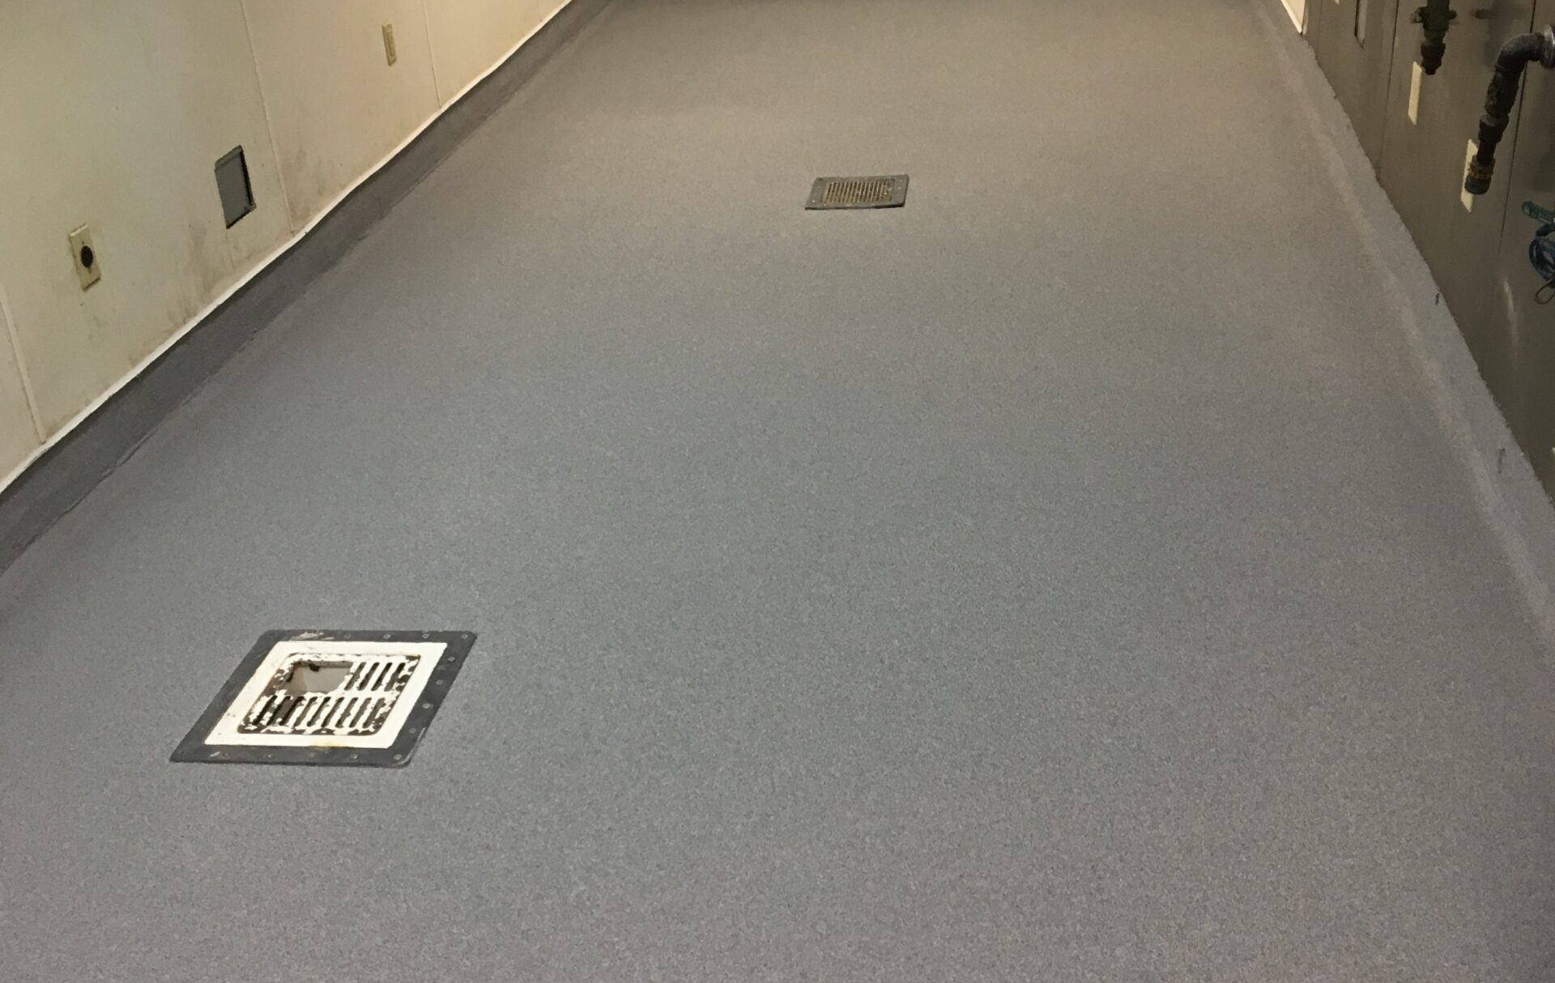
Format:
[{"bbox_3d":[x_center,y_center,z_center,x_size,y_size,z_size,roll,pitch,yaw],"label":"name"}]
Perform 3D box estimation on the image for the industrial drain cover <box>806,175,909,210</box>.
[{"bbox_3d":[0.235,-0.865,5.000,0.277,0.020,0.287,0,28,7],"label":"industrial drain cover"}]

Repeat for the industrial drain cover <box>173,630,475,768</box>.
[{"bbox_3d":[-0.730,0.329,2.831,0.387,0.020,0.387,0,28,8],"label":"industrial drain cover"}]

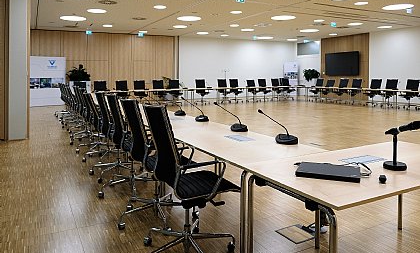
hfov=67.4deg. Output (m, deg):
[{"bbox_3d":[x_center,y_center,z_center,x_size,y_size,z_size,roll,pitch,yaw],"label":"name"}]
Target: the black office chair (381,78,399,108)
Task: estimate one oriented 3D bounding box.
[{"bbox_3d":[7.297,-1.289,12.725,0.630,1.090,0.600,-5,11,-28],"label":"black office chair"}]

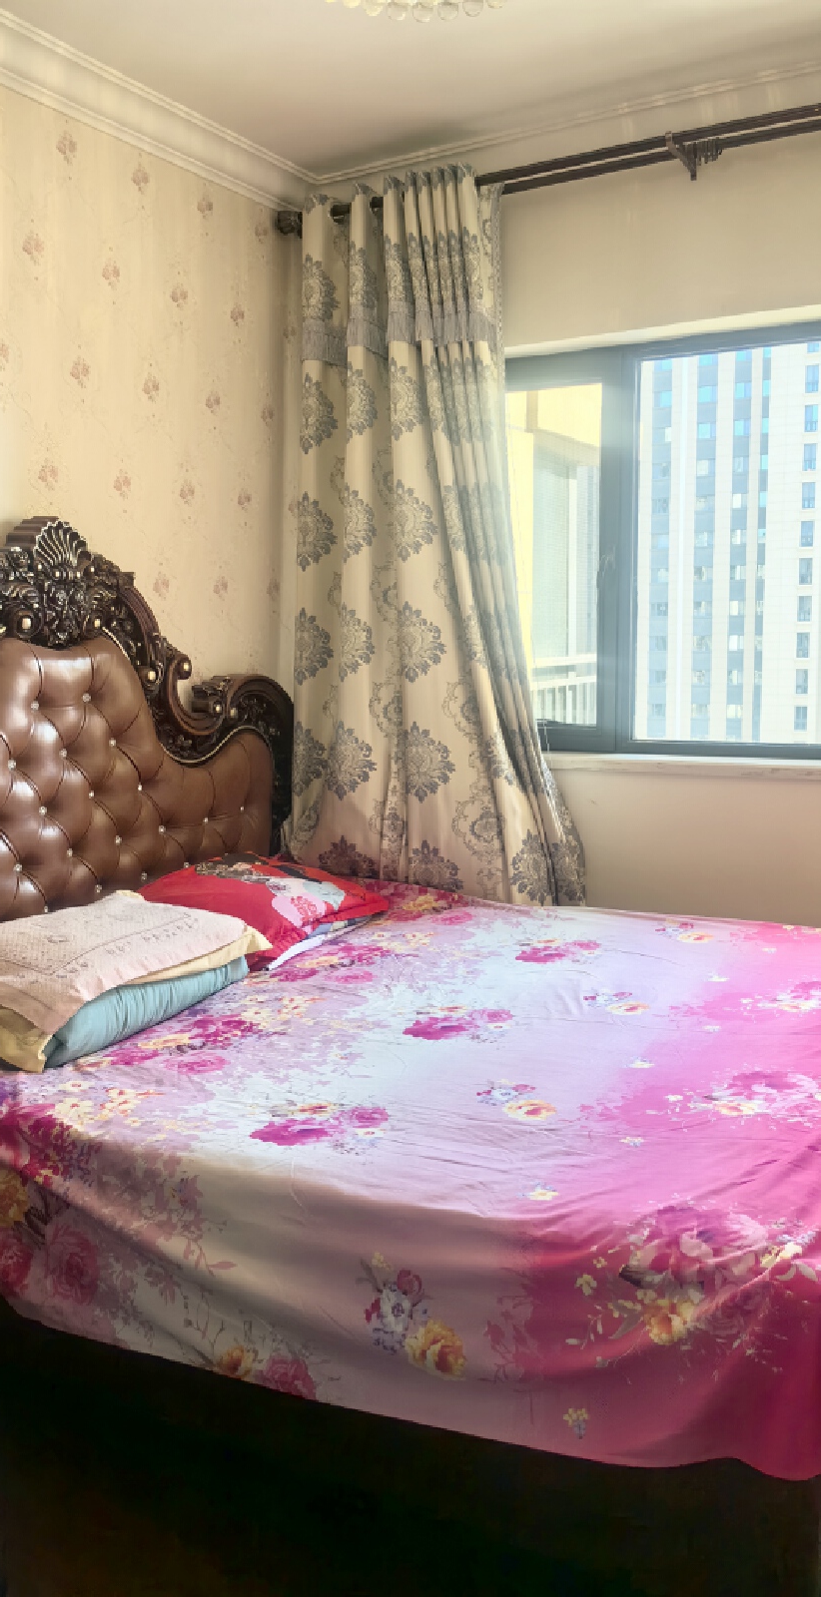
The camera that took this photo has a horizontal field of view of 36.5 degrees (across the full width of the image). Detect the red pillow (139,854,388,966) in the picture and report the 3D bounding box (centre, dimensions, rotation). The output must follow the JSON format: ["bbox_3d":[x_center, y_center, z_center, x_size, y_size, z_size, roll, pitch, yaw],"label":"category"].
[{"bbox_3d":[-0.387,0.253,3.019,0.450,0.170,0.690,3,9,25],"label":"red pillow"}]

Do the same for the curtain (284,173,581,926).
[{"bbox_3d":[0.070,-0.487,3.725,0.970,2.520,0.220,4,9,30],"label":"curtain"}]

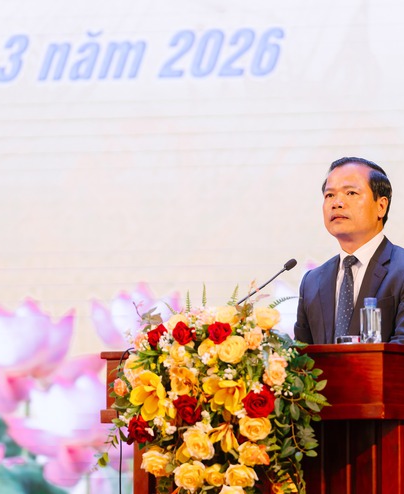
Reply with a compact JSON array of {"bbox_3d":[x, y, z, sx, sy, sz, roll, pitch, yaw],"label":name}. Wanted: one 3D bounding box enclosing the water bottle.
[{"bbox_3d":[0.450,0.197,9.820,0.057,0.135,0.057,-2,-5,30],"label":"water bottle"}]

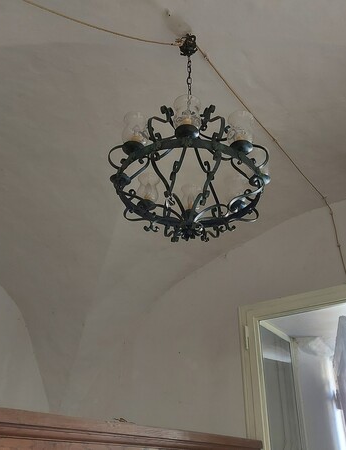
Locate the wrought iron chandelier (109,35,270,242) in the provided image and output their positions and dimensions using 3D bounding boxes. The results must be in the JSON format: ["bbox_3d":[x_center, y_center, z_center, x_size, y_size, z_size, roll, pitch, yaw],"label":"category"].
[{"bbox_3d":[0.080,-0.511,2.075,0.720,1.310,0.720,0,-28,2],"label":"wrought iron chandelier"}]

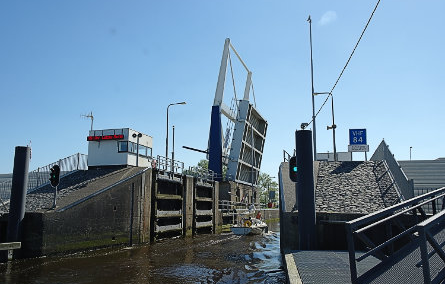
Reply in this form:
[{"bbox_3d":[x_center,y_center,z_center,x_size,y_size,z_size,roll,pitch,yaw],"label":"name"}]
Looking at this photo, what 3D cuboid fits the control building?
[{"bbox_3d":[-7.251,0.699,25.993,3.102,2.541,3.340,-3,-11,18],"label":"control building"}]

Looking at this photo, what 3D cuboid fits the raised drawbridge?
[{"bbox_3d":[2.487,-3.400,49.853,5.244,18.569,11.750,-3,-11,18],"label":"raised drawbridge"}]

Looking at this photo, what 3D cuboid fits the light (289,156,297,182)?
[{"bbox_3d":[3.159,1.193,15.500,0.525,1.123,0.350,-3,-11,18],"label":"light"}]

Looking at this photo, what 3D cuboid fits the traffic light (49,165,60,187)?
[{"bbox_3d":[-8.405,1.718,17.929,0.525,1.104,0.350,-3,-11,18],"label":"traffic light"}]

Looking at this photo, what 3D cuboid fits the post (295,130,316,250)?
[{"bbox_3d":[3.411,2.037,14.752,0.650,5.087,0.650,-3,-11,18],"label":"post"}]

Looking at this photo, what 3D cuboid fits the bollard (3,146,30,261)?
[{"bbox_3d":[-9.680,2.842,16.870,0.650,5.253,0.650,-3,-11,18],"label":"bollard"}]

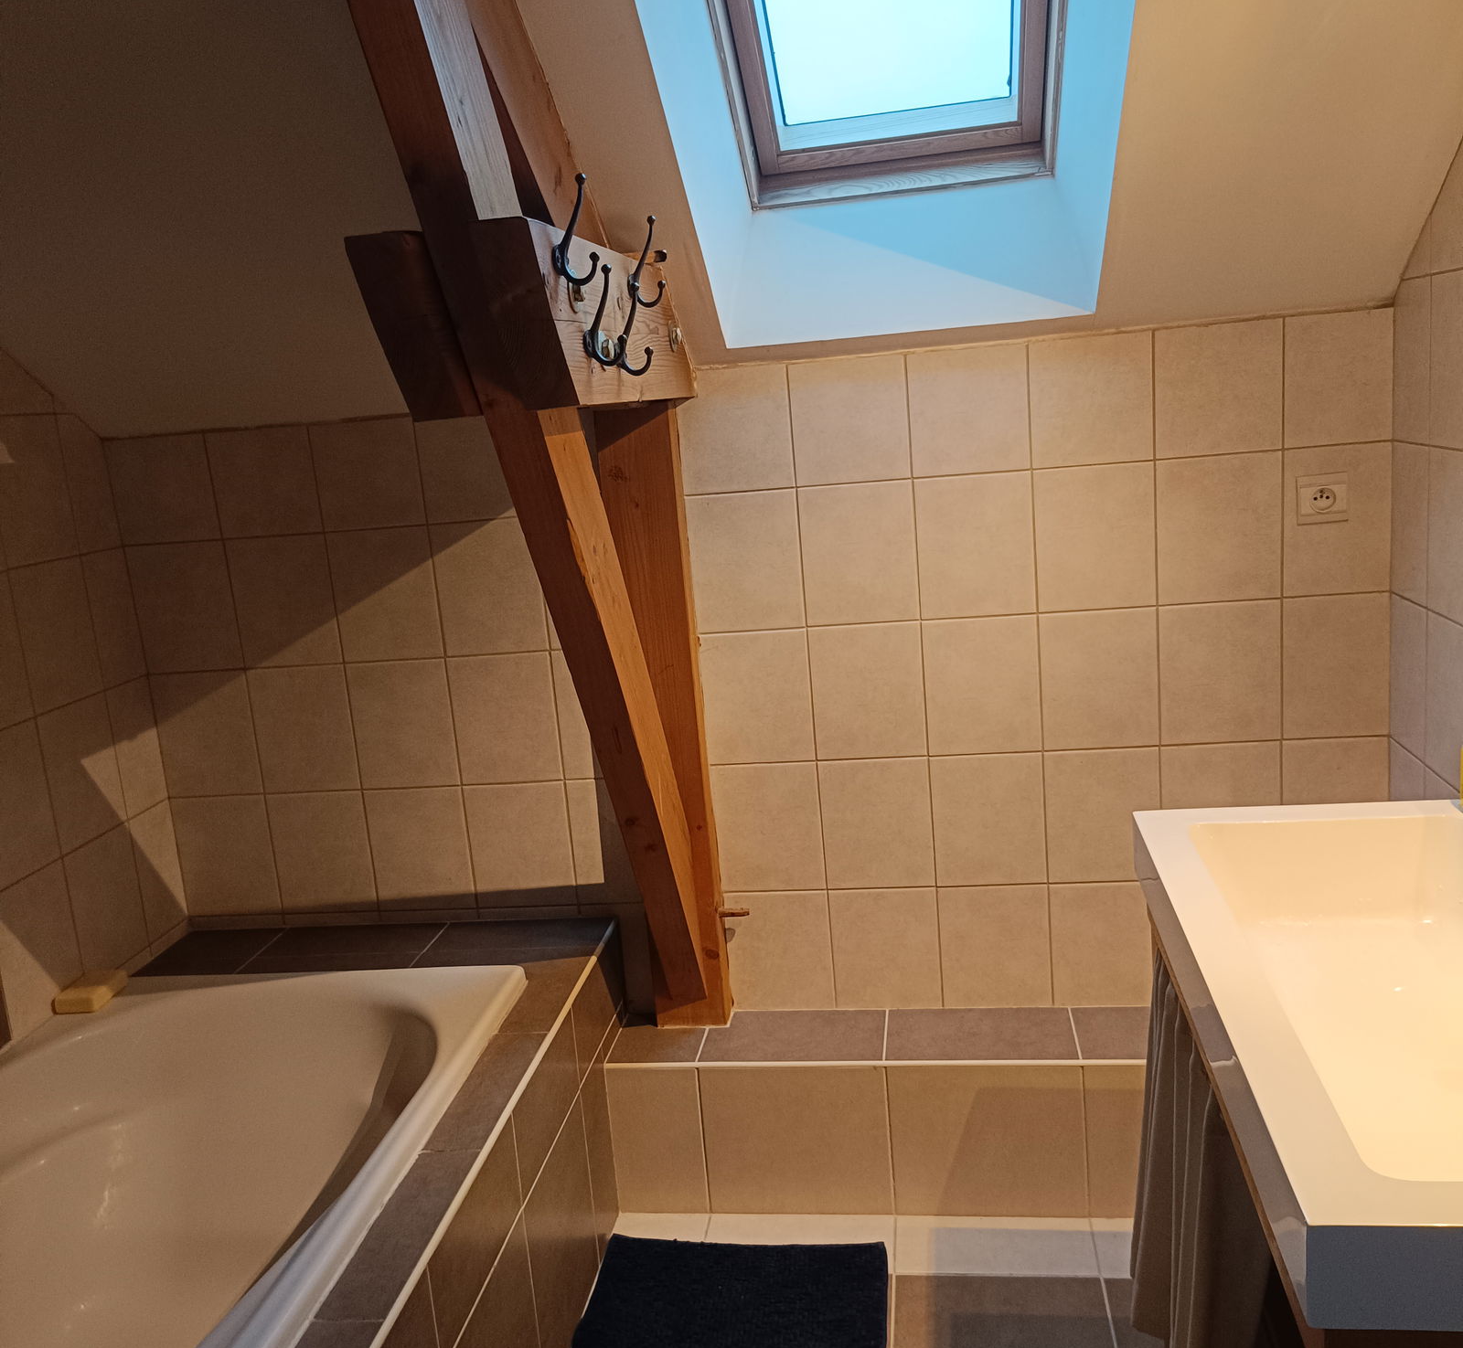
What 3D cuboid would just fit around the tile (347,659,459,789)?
[{"bbox_3d":[-0.624,0.096,2.583,0.200,0.247,0.010,-3,11,9],"label":"tile"}]

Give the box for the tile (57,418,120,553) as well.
[{"bbox_3d":[-1.174,-0.347,2.472,0.010,0.246,0.136,-3,12,9],"label":"tile"}]

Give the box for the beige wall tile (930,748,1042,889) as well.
[{"bbox_3d":[0.470,0.265,2.459,0.200,0.247,0.010,-3,11,9],"label":"beige wall tile"}]

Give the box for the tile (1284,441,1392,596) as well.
[{"bbox_3d":[1.011,-0.255,2.262,0.172,0.247,0.010,-3,11,9],"label":"tile"}]

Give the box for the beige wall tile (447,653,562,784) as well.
[{"bbox_3d":[-0.423,0.084,2.558,0.200,0.248,0.010,-3,12,9],"label":"beige wall tile"}]

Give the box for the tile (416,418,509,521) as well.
[{"bbox_3d":[-0.463,-0.377,2.464,0.200,0.190,0.010,-3,12,9],"label":"tile"}]

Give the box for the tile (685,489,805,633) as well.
[{"bbox_3d":[0.026,-0.201,2.421,0.200,0.247,0.010,-3,11,9],"label":"tile"}]

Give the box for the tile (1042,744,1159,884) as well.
[{"bbox_3d":[0.668,0.254,2.422,0.200,0.247,0.010,-3,11,9],"label":"tile"}]

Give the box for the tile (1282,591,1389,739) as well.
[{"bbox_3d":[1.033,-0.012,2.313,0.172,0.247,0.010,-3,11,9],"label":"tile"}]

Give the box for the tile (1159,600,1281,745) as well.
[{"bbox_3d":[0.846,-0.001,2.341,0.200,0.247,0.010,-3,11,9],"label":"tile"}]

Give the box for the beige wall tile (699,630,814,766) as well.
[{"bbox_3d":[0.048,0.043,2.479,0.200,0.248,0.010,-3,12,9],"label":"beige wall tile"}]

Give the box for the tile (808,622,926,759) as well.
[{"bbox_3d":[0.245,0.032,2.425,0.199,0.246,0.010,-3,12,9],"label":"tile"}]

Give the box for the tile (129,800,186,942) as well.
[{"bbox_3d":[-1.118,0.383,2.635,0.010,0.247,0.144,-3,11,8],"label":"tile"}]

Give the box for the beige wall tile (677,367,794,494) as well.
[{"bbox_3d":[0.006,-0.423,2.362,0.199,0.205,0.010,-3,12,9],"label":"beige wall tile"}]

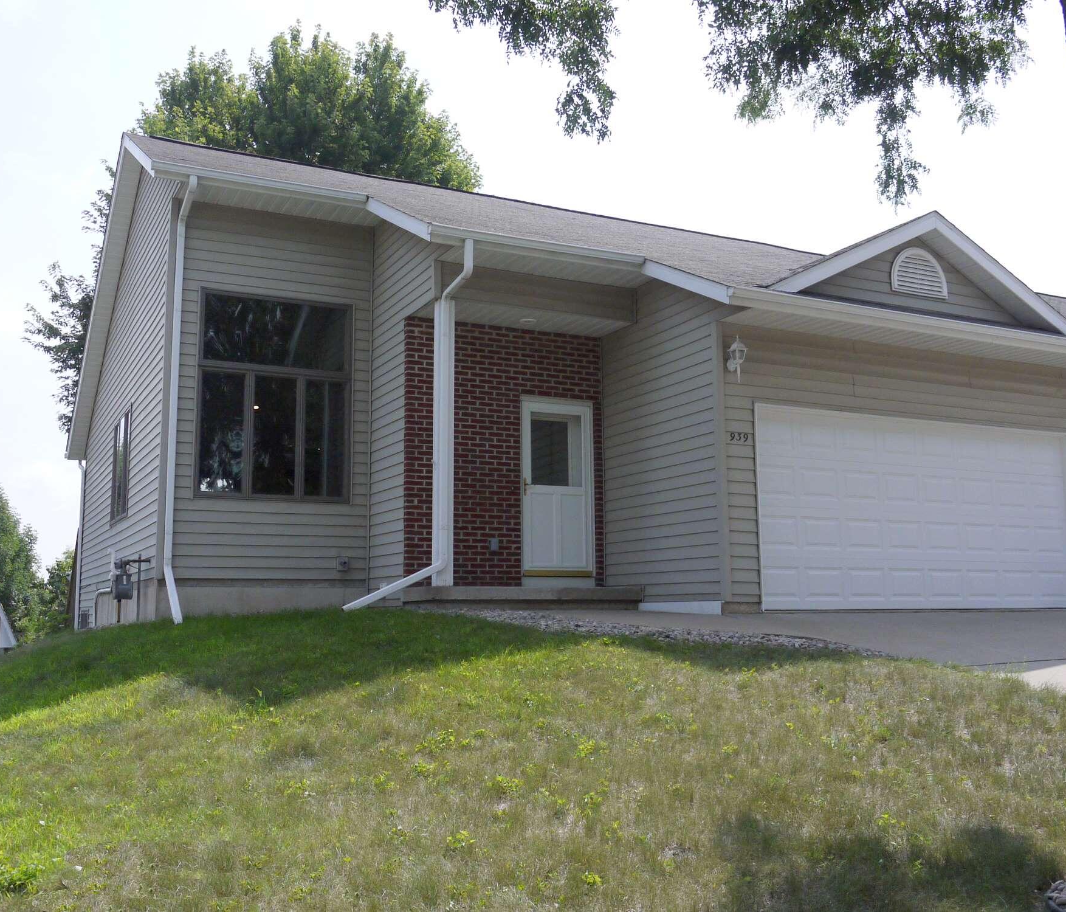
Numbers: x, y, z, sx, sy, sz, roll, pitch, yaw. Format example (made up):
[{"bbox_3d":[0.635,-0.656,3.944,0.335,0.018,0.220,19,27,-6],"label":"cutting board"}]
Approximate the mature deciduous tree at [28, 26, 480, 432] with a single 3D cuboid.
[{"bbox_3d":[-7.000,-2.945,24.000,11.300,16.200,11.000,4,-9,-26],"label":"mature deciduous tree"}]

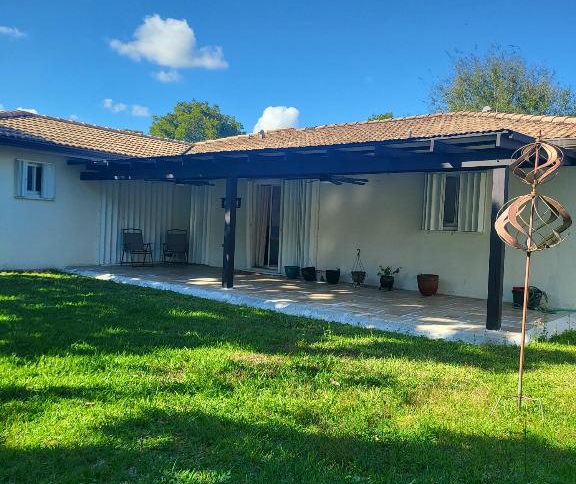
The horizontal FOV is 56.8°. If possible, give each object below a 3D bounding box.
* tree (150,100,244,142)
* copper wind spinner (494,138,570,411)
[{"bbox_3d":[-4.904,-3.611,28.134,5.200,7.670,5.200,2,2,0],"label":"tree"},{"bbox_3d":[1.825,0.251,3.983,0.570,2.090,0.570,2,2,0],"label":"copper wind spinner"}]

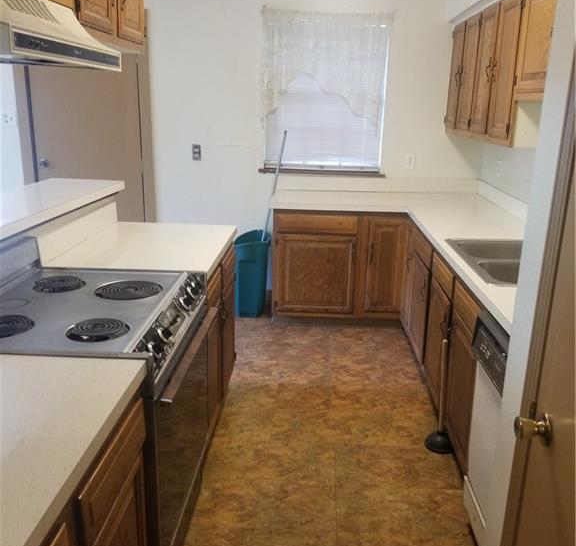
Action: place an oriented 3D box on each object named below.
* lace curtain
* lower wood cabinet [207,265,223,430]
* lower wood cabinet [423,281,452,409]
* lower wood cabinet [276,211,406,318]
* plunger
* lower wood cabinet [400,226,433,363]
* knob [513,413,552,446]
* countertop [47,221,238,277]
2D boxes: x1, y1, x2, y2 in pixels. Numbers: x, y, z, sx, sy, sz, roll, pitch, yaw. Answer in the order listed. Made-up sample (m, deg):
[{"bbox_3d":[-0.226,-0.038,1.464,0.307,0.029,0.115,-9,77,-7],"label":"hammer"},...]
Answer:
[{"bbox_3d":[0.268,-1.454,4.166,0.924,0.835,0.060,2,16,3],"label":"lace curtain"},{"bbox_3d":[-0.638,0.326,2.697,0.605,0.730,0.460,2,16,3],"label":"lower wood cabinet"},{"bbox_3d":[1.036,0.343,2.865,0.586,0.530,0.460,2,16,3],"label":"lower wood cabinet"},{"bbox_3d":[0.356,-0.117,4.223,0.898,0.765,0.605,2,16,3],"label":"lower wood cabinet"},{"bbox_3d":[0.702,0.553,2.576,0.125,0.540,0.125,2,16,3],"label":"plunger"},{"bbox_3d":[1.075,0.105,3.497,0.596,0.750,0.830,2,16,3],"label":"lower wood cabinet"},{"bbox_3d":[0.477,0.306,1.130,0.065,0.061,0.061,2,16,3],"label":"knob"},{"bbox_3d":[-0.642,-0.127,2.792,0.675,0.045,0.934,2,16,3],"label":"countertop"}]

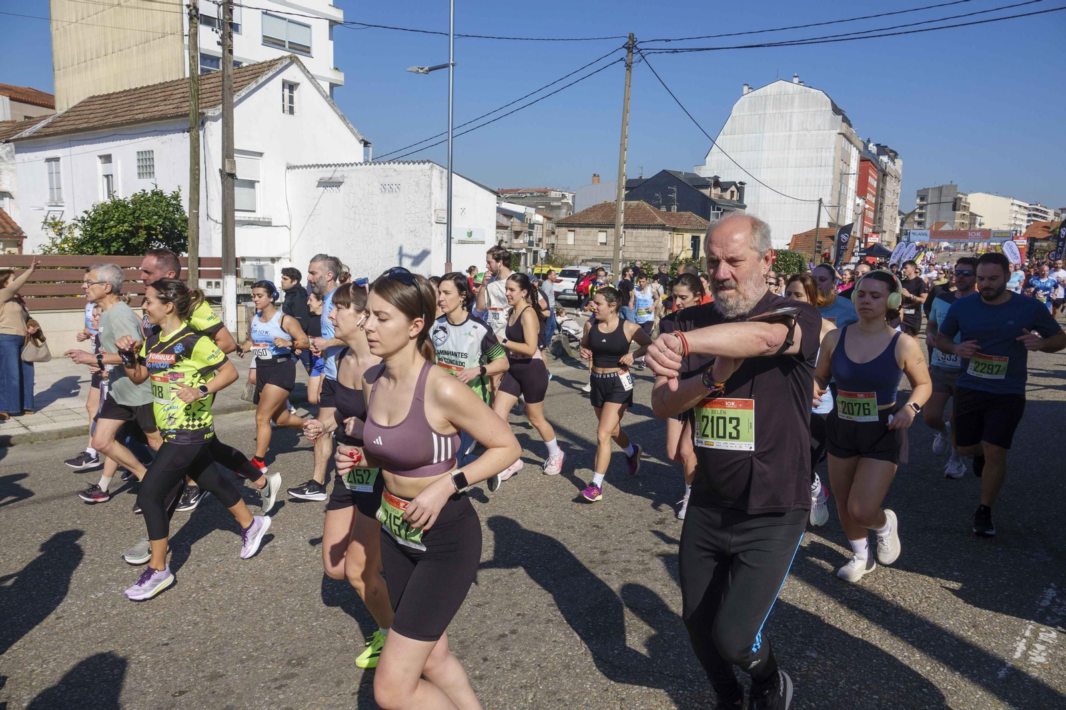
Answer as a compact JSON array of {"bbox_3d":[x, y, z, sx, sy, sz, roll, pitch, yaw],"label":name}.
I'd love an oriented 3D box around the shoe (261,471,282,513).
[{"bbox_3d":[-1.669,0.874,4.520,0.105,0.285,0.125,8,-20,42],"label":"shoe"}]

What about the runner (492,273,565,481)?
[{"bbox_3d":[-0.010,0.175,5.650,0.720,1.620,0.500,-5,10,-41],"label":"runner"}]

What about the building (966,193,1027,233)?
[{"bbox_3d":[185.400,-54.500,288.000,19.000,19.000,27.000,9,11,44],"label":"building"}]

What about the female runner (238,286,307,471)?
[{"bbox_3d":[-2.088,0.186,5.718,0.500,1.558,0.710,8,10,37],"label":"female runner"}]

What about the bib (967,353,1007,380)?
[{"bbox_3d":[2.688,0.069,4.200,0.197,0.147,0.022,13,31,27],"label":"bib"}]

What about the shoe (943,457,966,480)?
[{"bbox_3d":[3.281,0.883,5.520,0.290,0.130,0.110,-6,10,-42],"label":"shoe"}]

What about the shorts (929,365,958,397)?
[{"bbox_3d":[3.380,0.190,5.700,0.380,0.330,0.330,7,9,35],"label":"shorts"}]

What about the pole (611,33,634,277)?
[{"bbox_3d":[3.110,-6.000,24.650,0.300,9.800,0.300,7,9,30],"label":"pole"}]

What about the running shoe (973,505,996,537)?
[{"bbox_3d":[2.888,1.061,4.541,0.113,0.122,0.290,7,9,32],"label":"running shoe"}]

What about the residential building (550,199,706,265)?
[{"bbox_3d":[9.066,-10.625,64.112,12.300,6.500,8.200,5,9,22],"label":"residential building"}]

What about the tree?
[{"bbox_3d":[-7.900,-1.600,13.300,2.400,2.900,2.600,9,11,44],"label":"tree"}]

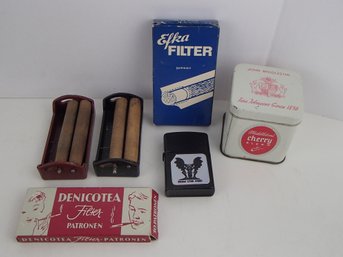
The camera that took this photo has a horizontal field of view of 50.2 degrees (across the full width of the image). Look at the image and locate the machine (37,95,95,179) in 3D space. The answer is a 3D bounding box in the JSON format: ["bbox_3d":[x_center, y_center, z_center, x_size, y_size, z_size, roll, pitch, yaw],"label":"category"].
[{"bbox_3d":[-0.088,0.006,0.317,0.038,0.027,0.073,-1,49,-3],"label":"machine"}]

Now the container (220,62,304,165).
[{"bbox_3d":[0.077,-0.012,0.316,0.058,0.059,0.058,8,50,5],"label":"container"}]

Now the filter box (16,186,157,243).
[{"bbox_3d":[-0.060,0.065,0.278,0.099,0.011,0.040,0,49,-1],"label":"filter box"}]

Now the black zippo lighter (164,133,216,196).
[{"bbox_3d":[0.013,0.029,0.309,0.039,0.013,0.058,0,49,-2],"label":"black zippo lighter"}]

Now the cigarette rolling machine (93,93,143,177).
[{"bbox_3d":[-0.044,0.004,0.320,0.037,0.026,0.073,1,49,-1],"label":"cigarette rolling machine"}]

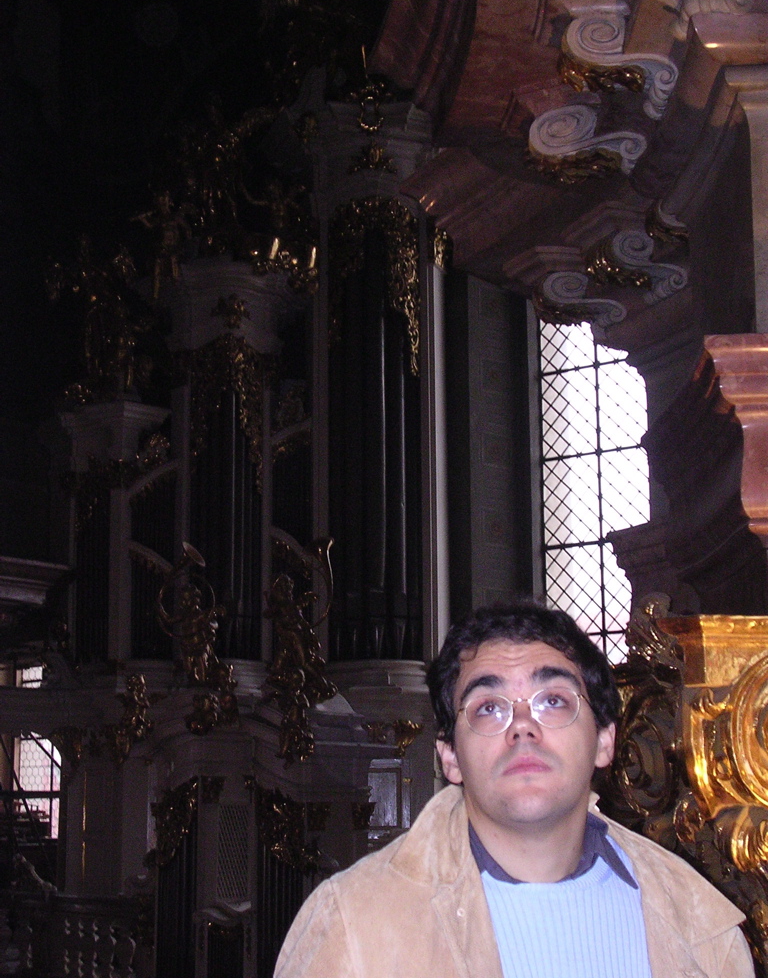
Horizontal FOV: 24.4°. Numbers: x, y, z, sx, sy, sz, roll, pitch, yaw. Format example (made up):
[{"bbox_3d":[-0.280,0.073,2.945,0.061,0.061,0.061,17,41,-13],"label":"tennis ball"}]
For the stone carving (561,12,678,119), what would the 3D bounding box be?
[{"bbox_3d":[1.211,-2.189,9.200,0.580,0.390,0.450,-1,-10,3],"label":"stone carving"}]

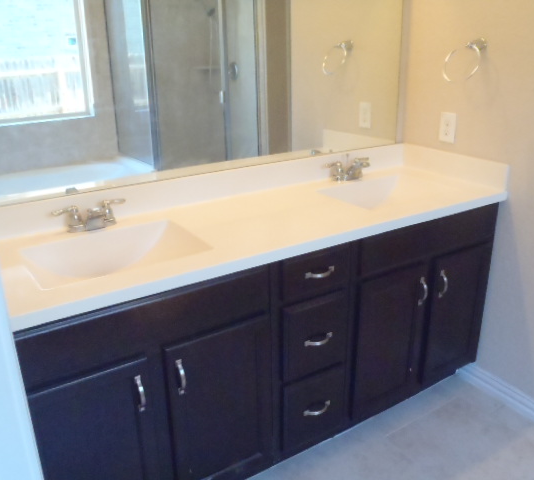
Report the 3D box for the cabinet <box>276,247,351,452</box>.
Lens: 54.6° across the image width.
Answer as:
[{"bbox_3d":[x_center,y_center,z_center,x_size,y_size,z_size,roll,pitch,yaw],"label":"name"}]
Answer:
[{"bbox_3d":[0.026,0.314,1.963,0.332,0.792,0.535,-14,24,-30],"label":"cabinet"}]

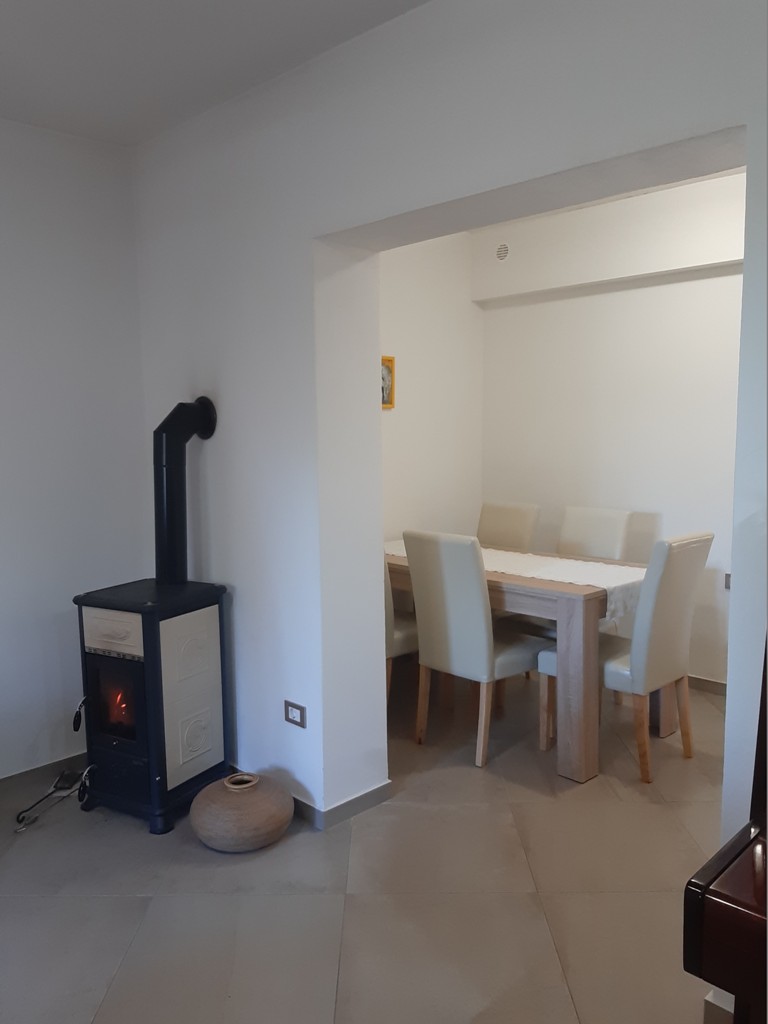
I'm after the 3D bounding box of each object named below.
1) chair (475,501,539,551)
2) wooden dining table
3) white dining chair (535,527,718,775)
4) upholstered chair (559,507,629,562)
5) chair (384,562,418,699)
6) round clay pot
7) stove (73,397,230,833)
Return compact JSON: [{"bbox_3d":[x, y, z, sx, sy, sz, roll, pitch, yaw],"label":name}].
[{"bbox_3d":[0.529,0.476,4.469,0.590,0.980,0.430,-7,9,-44],"label":"chair"},{"bbox_3d":[0.508,0.627,4.059,0.820,0.770,1.630,-7,9,-44],"label":"wooden dining table"},{"bbox_3d":[1.036,0.580,3.474,0.430,0.980,0.590,-7,9,-44],"label":"white dining chair"},{"bbox_3d":[0.921,0.510,4.112,0.590,0.980,0.430,-7,9,-44],"label":"upholstered chair"},{"bbox_3d":[0.043,0.534,4.004,0.590,0.980,0.430,-7,9,-44],"label":"chair"},{"bbox_3d":[-0.500,1.054,2.824,0.360,0.220,0.360,-1,6,0],"label":"round clay pot"},{"bbox_3d":[-0.877,0.344,3.097,0.420,1.580,0.510,3,7,29],"label":"stove"}]

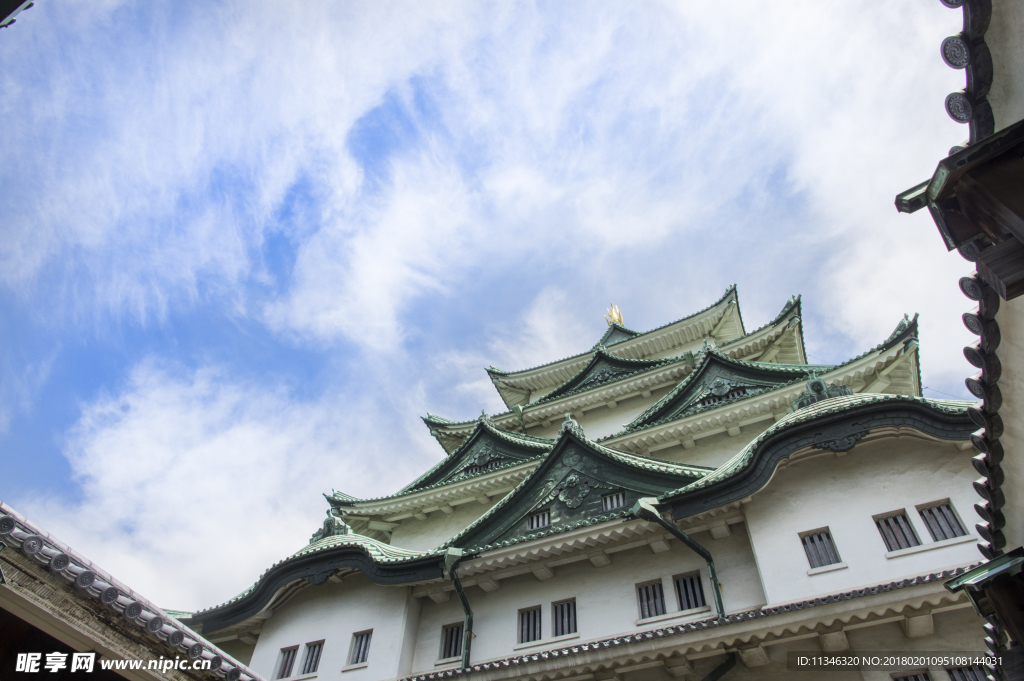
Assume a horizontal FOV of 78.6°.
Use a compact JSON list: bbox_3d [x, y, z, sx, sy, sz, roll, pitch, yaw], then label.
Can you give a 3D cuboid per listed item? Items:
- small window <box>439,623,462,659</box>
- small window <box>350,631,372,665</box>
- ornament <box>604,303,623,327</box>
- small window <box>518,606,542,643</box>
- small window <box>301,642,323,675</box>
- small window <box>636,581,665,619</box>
[{"bbox_3d":[-2.062,10.639,22.082,0.860,1.170,0.200,-19,-53,16],"label":"small window"},{"bbox_3d":[-5.381,11.041,22.434,0.860,1.170,0.200,-19,-53,16],"label":"small window"},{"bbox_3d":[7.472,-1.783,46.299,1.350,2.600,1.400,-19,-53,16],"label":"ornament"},{"bbox_3d":[0.633,9.689,21.247,0.860,1.170,0.200,-19,-53,16],"label":"small window"},{"bbox_3d":[-7.322,11.748,23.010,0.860,1.170,0.200,-19,-53,16],"label":"small window"},{"bbox_3d":[4.490,8.324,20.057,0.860,1.170,0.200,-19,-53,16],"label":"small window"}]

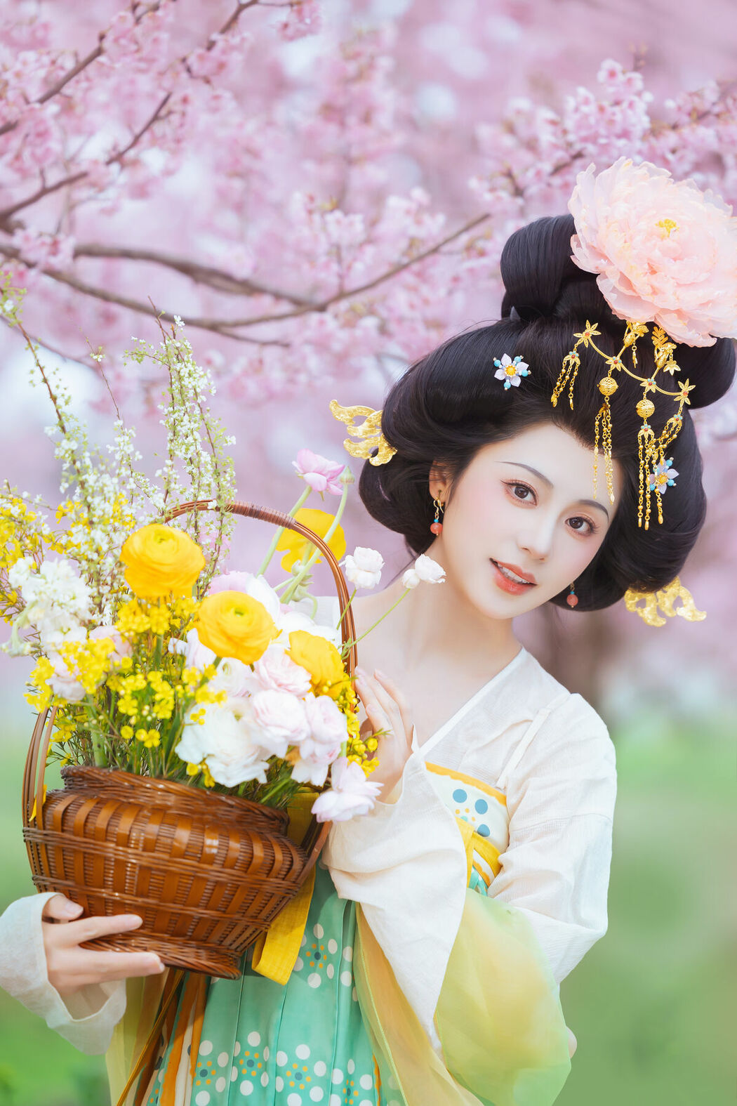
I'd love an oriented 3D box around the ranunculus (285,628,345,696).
[{"bbox_3d":[-0.043,0.092,3.790,0.053,0.056,0.053,1,-2,-30],"label":"ranunculus"}]

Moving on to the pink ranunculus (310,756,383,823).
[{"bbox_3d":[-0.019,0.198,3.780,0.060,0.056,0.052,0,-2,-18],"label":"pink ranunculus"}]

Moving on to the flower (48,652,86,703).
[{"bbox_3d":[-0.267,0.111,4.020,0.037,0.045,0.039,-4,9,11],"label":"flower"}]

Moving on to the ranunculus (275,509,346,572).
[{"bbox_3d":[-0.053,-0.011,4.100,0.064,0.057,0.050,5,-6,11],"label":"ranunculus"}]

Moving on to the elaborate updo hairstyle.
[{"bbox_3d":[0.180,-0.128,4.290,0.320,0.345,0.280,29,0,-18],"label":"elaborate updo hairstyle"}]

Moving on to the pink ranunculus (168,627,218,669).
[{"bbox_3d":[-0.155,0.084,4.030,0.050,0.043,0.047,-2,12,17],"label":"pink ranunculus"}]

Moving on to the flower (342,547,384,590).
[{"bbox_3d":[-0.005,0.014,4.030,0.037,0.037,0.036,6,6,0],"label":"flower"}]

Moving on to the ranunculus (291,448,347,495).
[{"bbox_3d":[-0.043,-0.069,3.840,0.046,0.039,0.045,0,-2,-18],"label":"ranunculus"}]

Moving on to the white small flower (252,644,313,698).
[{"bbox_3d":[-0.076,0.104,3.990,0.053,0.048,0.048,2,18,6],"label":"white small flower"}]

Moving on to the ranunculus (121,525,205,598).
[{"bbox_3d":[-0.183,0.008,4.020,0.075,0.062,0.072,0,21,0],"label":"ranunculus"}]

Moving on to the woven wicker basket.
[{"bbox_3d":[-0.153,0.153,3.800,0.253,0.393,0.235,10,3,-8],"label":"woven wicker basket"}]

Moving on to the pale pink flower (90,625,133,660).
[{"bbox_3d":[-0.230,0.081,4.040,0.040,0.035,0.038,0,12,0],"label":"pale pink flower"}]

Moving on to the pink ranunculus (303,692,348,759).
[{"bbox_3d":[-0.038,0.145,3.770,0.044,0.055,0.046,0,-1,-14],"label":"pink ranunculus"}]

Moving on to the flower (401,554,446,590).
[{"bbox_3d":[0.047,0.016,3.810,0.038,0.030,0.032,1,-2,-37],"label":"flower"}]

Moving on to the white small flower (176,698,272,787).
[{"bbox_3d":[-0.120,0.157,3.730,0.079,0.074,0.060,0,-1,0],"label":"white small flower"}]

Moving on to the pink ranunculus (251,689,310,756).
[{"bbox_3d":[-0.073,0.141,3.740,0.051,0.056,0.047,0,-1,-6],"label":"pink ranunculus"}]

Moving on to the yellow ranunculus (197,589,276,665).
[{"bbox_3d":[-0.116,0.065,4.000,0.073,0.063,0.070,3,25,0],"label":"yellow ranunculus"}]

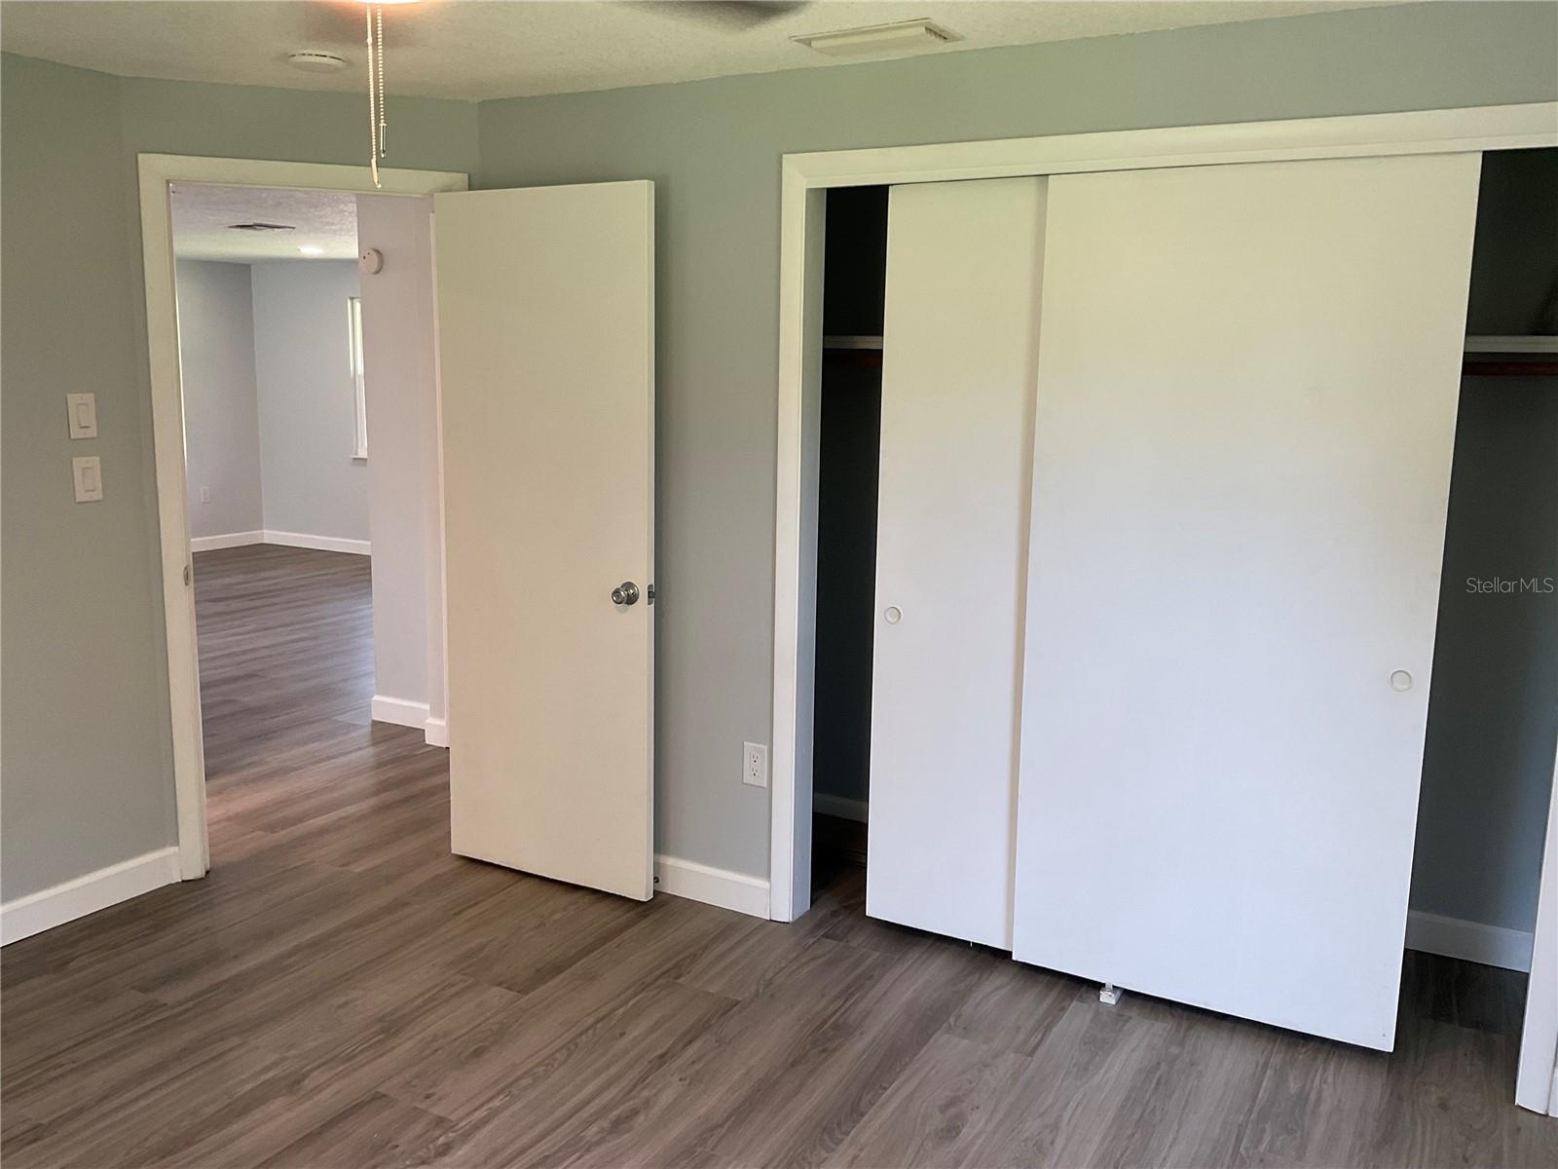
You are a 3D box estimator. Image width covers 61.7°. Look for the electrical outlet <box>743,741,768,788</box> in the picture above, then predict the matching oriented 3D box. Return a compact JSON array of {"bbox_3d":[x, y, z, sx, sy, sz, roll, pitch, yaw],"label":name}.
[{"bbox_3d":[-0.067,0.514,3.713,0.074,0.120,0.011,6,11,28],"label":"electrical outlet"}]

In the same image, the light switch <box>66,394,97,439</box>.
[{"bbox_3d":[-1.895,-0.458,3.554,0.012,0.118,0.074,6,11,29],"label":"light switch"}]

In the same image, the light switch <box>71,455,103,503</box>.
[{"bbox_3d":[-1.897,-0.288,3.585,0.012,0.118,0.074,6,11,29],"label":"light switch"}]

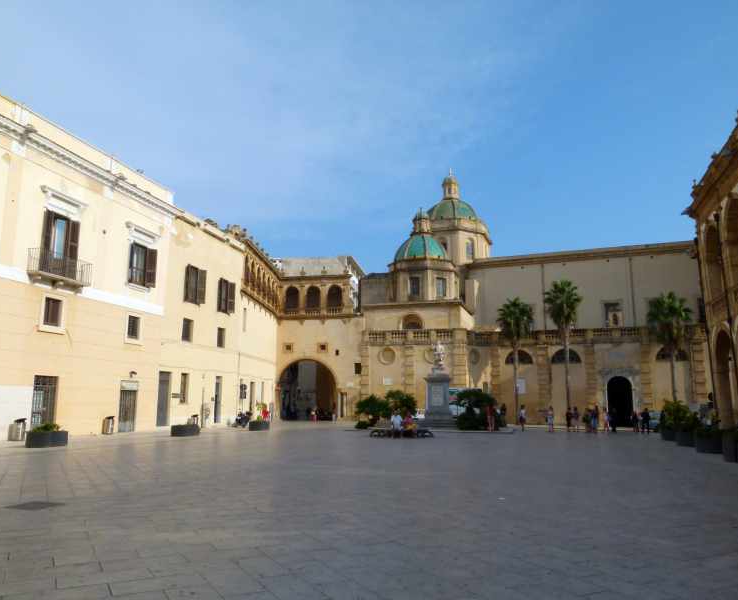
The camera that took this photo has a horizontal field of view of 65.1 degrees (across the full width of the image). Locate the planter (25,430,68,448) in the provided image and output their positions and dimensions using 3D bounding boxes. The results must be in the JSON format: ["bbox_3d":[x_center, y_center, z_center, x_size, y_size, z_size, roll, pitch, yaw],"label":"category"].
[{"bbox_3d":[-12.770,5.507,22.966,1.420,0.640,1.420,-3,-11,16],"label":"planter"}]

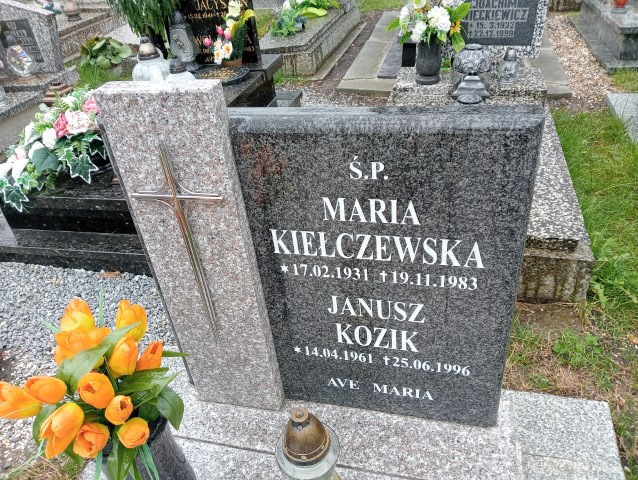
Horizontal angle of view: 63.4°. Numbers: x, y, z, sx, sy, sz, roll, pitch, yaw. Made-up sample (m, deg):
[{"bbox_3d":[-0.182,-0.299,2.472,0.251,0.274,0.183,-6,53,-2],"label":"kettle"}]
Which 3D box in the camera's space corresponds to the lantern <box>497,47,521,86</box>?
[{"bbox_3d":[0.995,-0.916,2.710,0.125,0.167,0.125,4,35,15],"label":"lantern"}]

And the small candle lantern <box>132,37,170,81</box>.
[{"bbox_3d":[-0.932,-0.975,2.875,0.185,0.290,0.185,4,35,15],"label":"small candle lantern"}]

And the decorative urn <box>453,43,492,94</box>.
[{"bbox_3d":[0.799,-0.900,2.679,0.190,0.209,0.190,4,35,15],"label":"decorative urn"}]

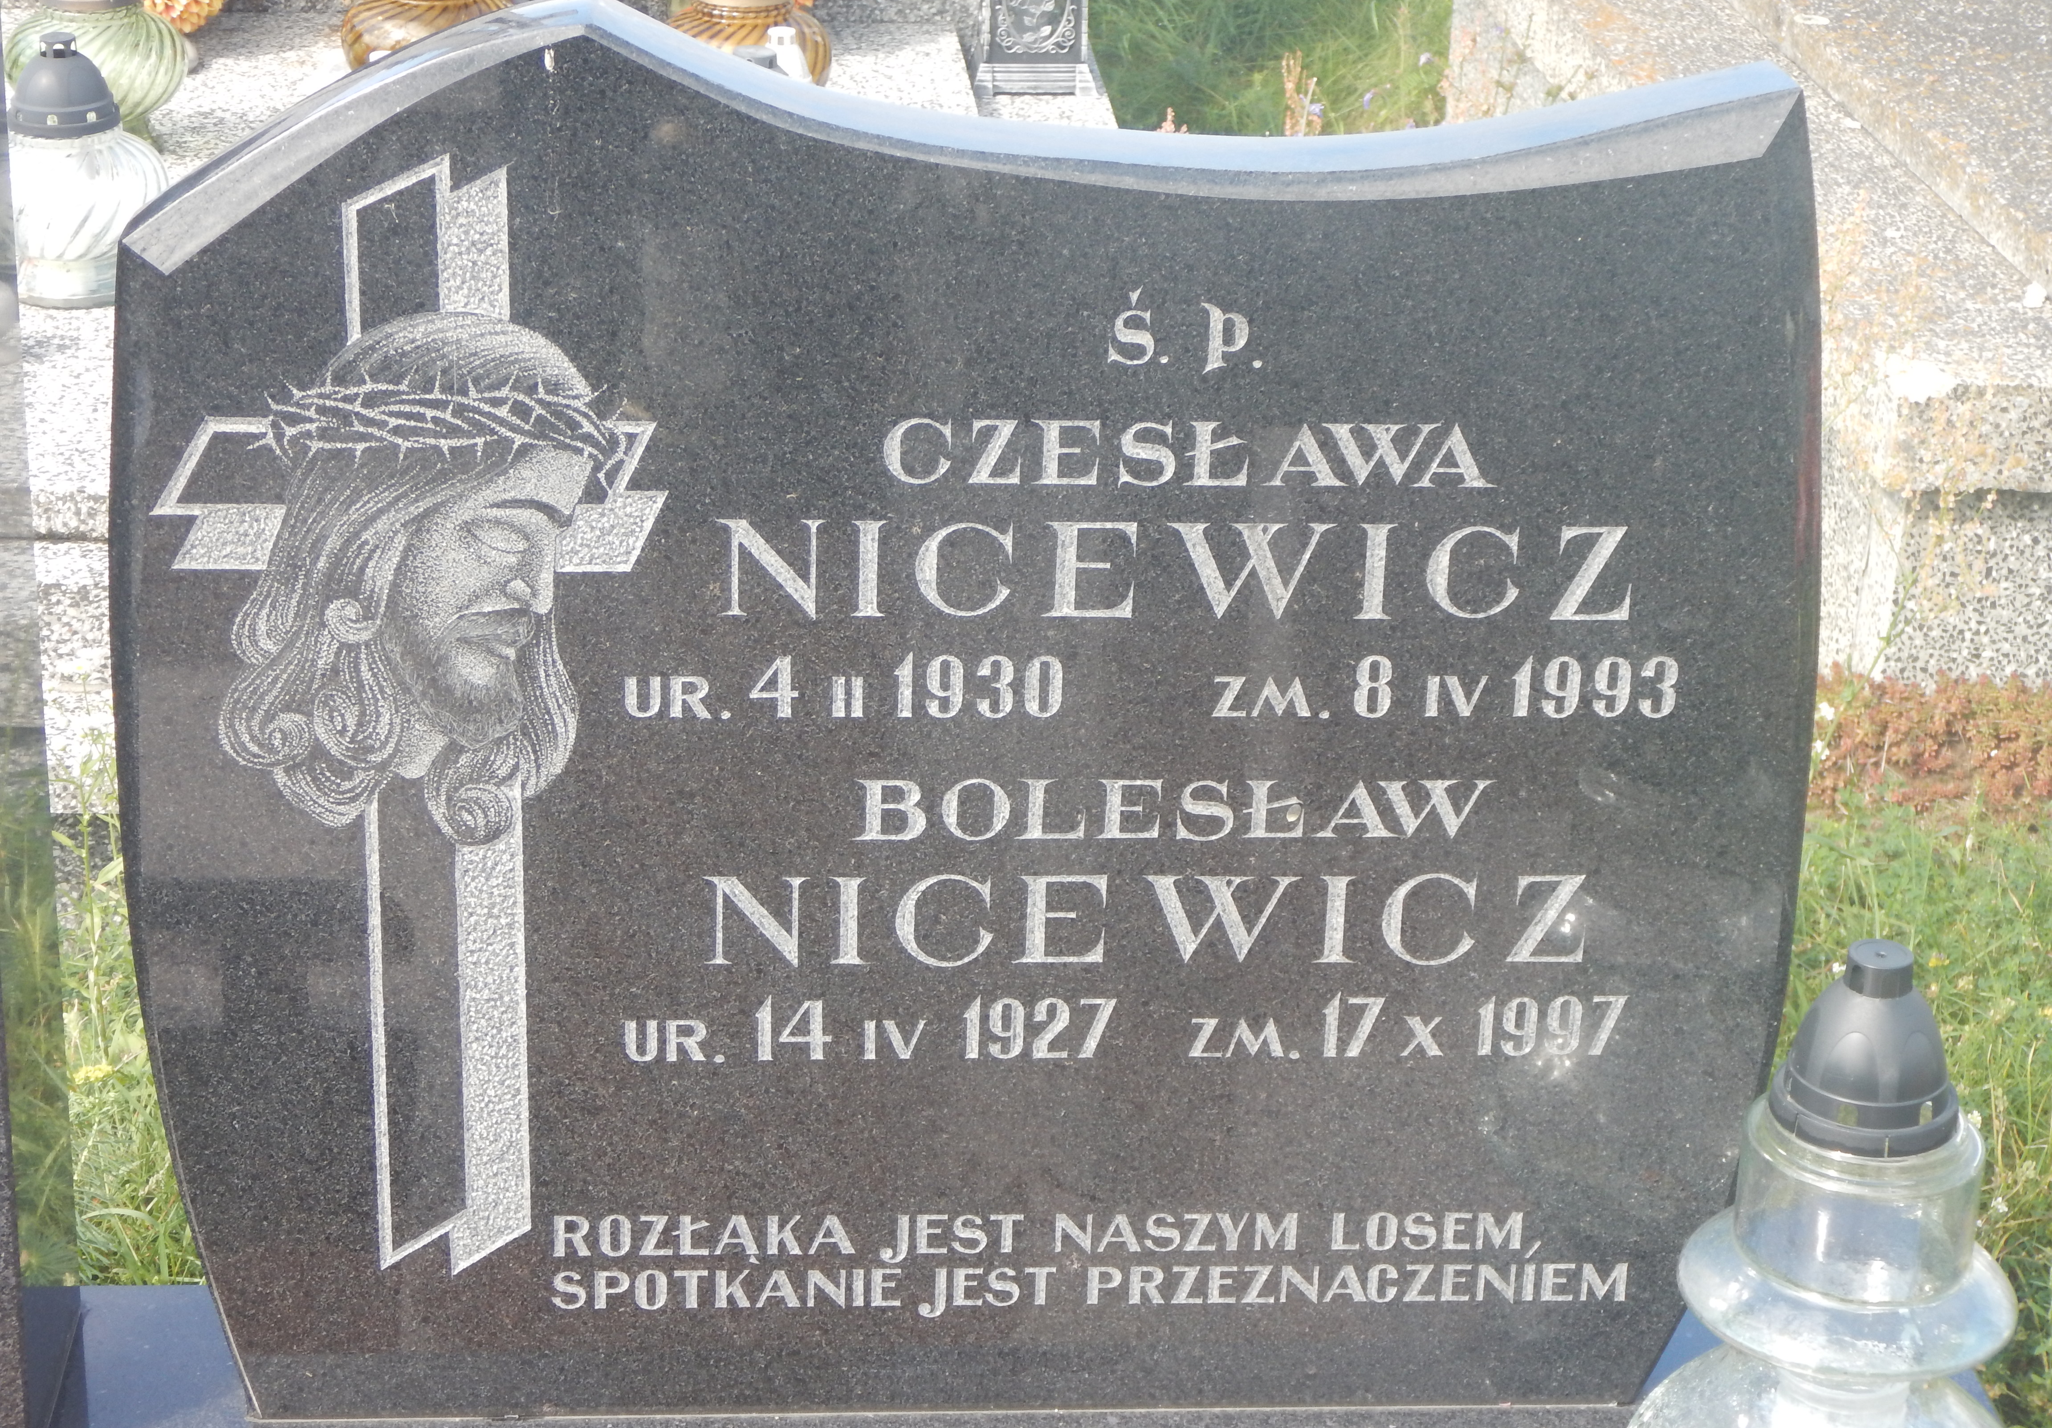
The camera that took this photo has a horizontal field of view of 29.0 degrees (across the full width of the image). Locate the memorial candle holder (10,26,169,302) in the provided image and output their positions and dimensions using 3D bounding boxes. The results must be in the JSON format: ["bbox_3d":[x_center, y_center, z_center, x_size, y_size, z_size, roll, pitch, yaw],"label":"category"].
[{"bbox_3d":[-0.832,-0.476,3.450,0.168,0.229,0.168,2,24,0],"label":"memorial candle holder"}]

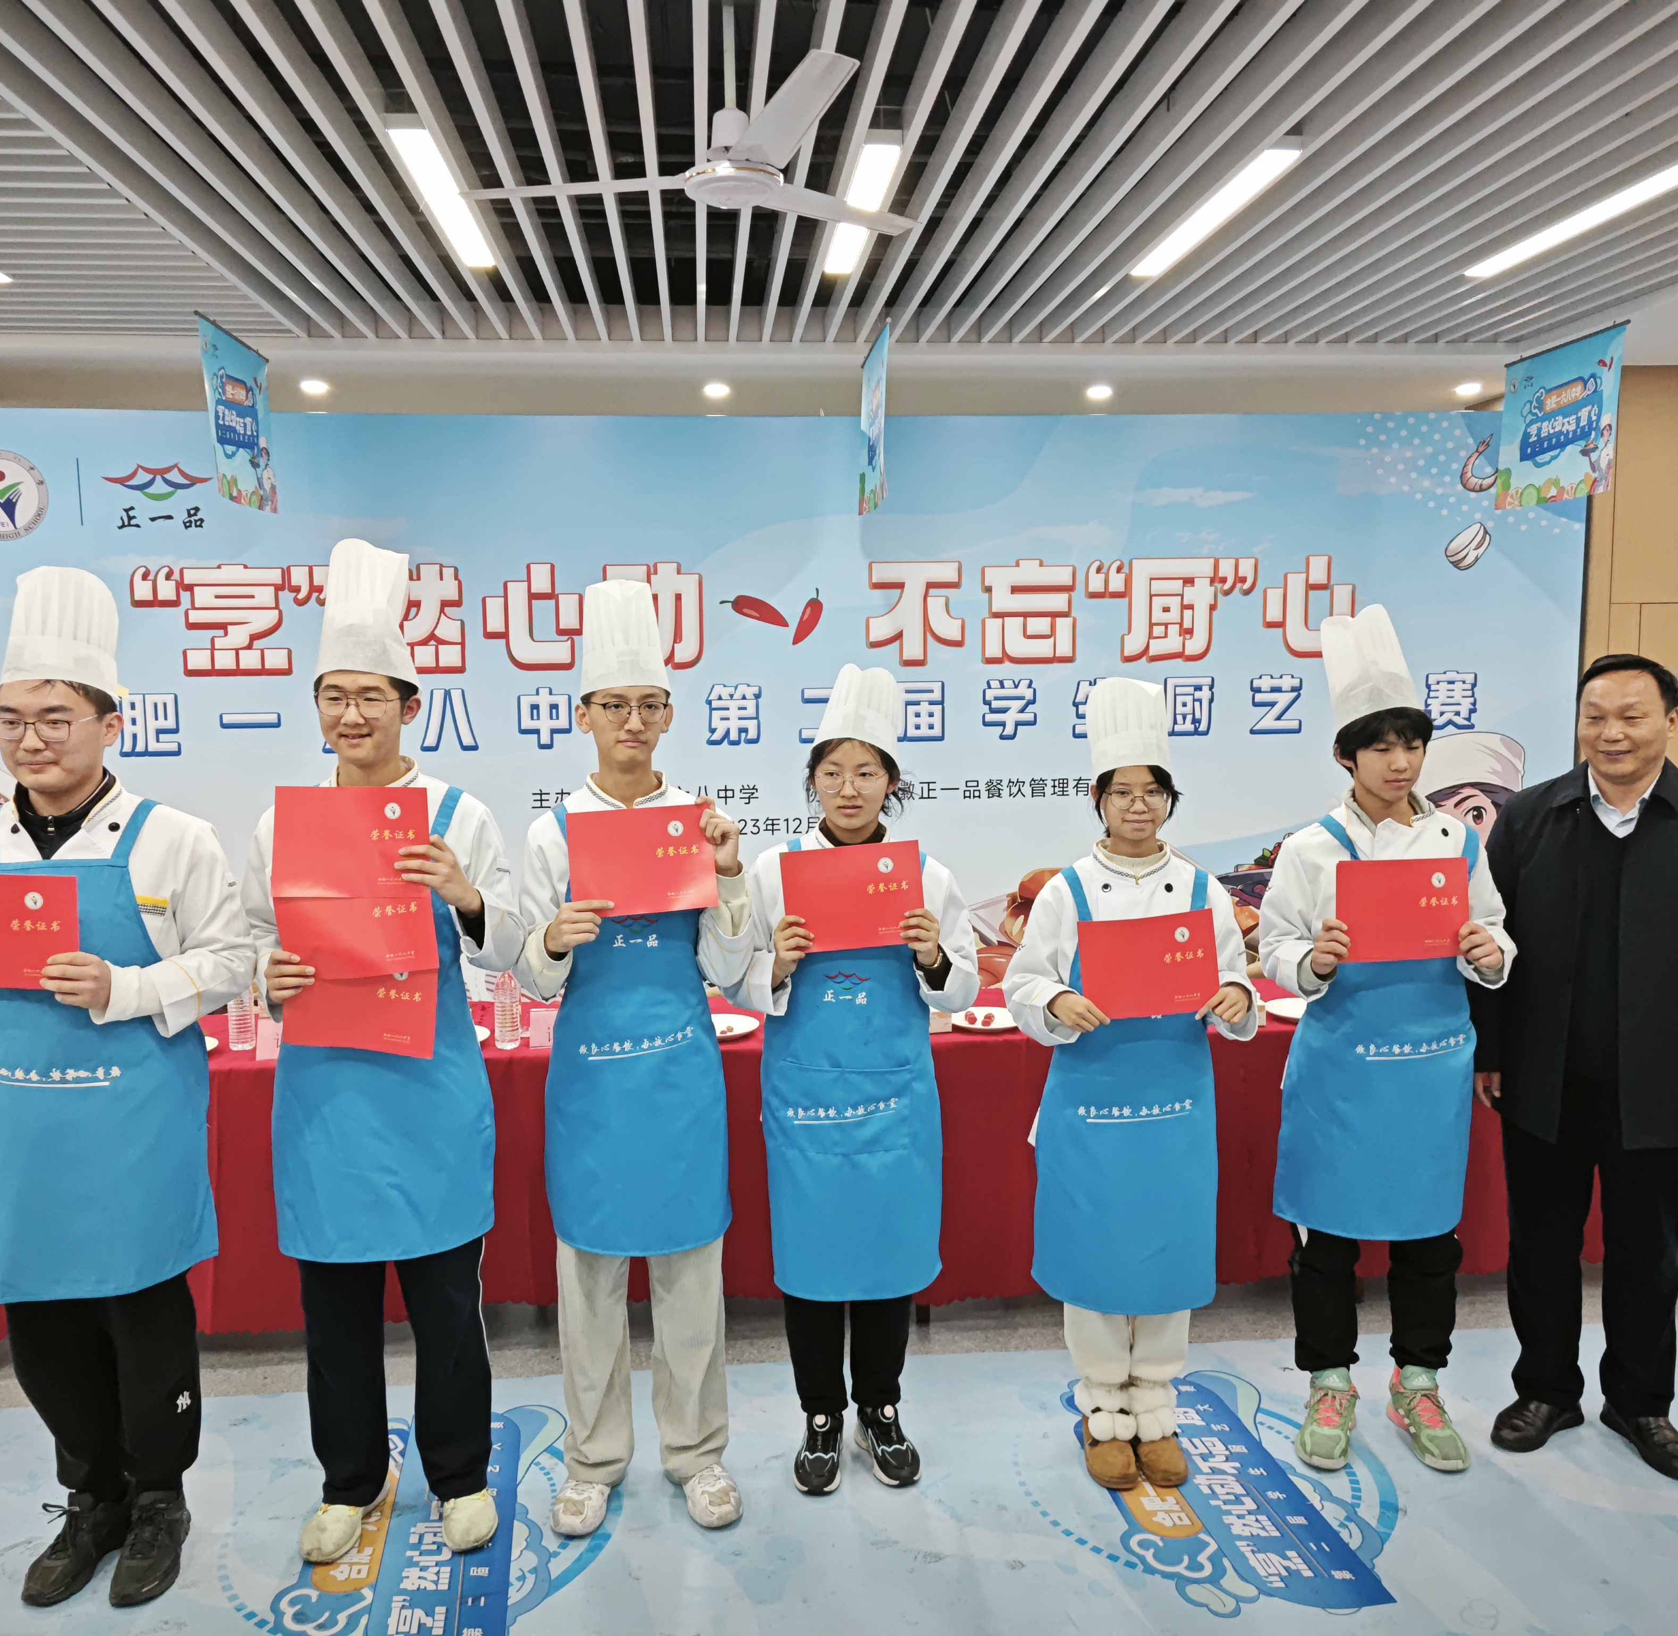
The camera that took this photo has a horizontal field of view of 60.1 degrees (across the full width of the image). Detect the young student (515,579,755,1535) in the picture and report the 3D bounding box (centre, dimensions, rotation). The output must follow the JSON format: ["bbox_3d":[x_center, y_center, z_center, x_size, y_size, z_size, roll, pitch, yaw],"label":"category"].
[{"bbox_3d":[-0.403,0.483,2.918,0.500,1.900,0.380,-1,6,-6],"label":"young student"}]

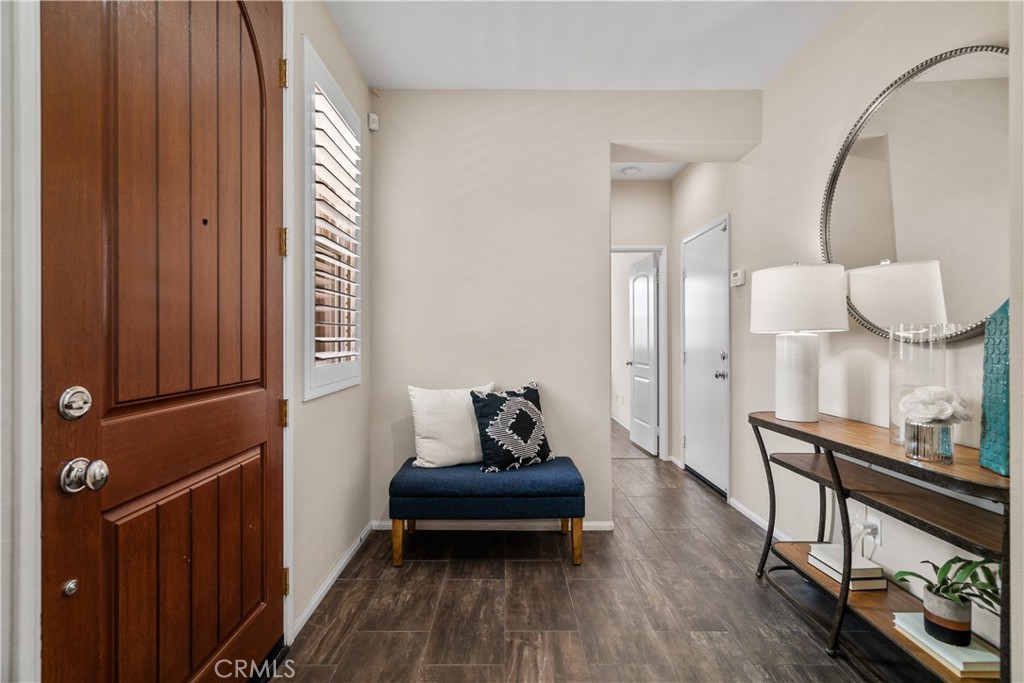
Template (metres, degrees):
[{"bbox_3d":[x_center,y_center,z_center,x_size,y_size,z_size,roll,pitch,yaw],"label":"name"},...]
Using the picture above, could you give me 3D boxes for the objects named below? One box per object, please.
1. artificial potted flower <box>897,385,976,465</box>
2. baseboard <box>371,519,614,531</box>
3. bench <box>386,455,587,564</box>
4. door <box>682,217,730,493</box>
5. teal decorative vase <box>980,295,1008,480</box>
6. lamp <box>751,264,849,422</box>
[{"bbox_3d":[1.258,0.245,1.358,0.160,0.220,0.155,0,0,0],"label":"artificial potted flower"},{"bbox_3d":[-0.120,1.144,2.813,1.500,0.064,0.016,0,0,0],"label":"baseboard"},{"bbox_3d":[-0.127,0.940,2.585,1.020,0.470,0.430,0,0,0],"label":"bench"},{"bbox_3d":[1.590,0.140,3.745,0.050,2.040,0.820,0,0,0],"label":"door"},{"bbox_3d":[1.378,0.105,1.227,0.125,0.500,0.125,0,0,22],"label":"teal decorative vase"},{"bbox_3d":[1.300,0.005,2.067,0.378,0.700,0.378,0,0,0],"label":"lamp"}]

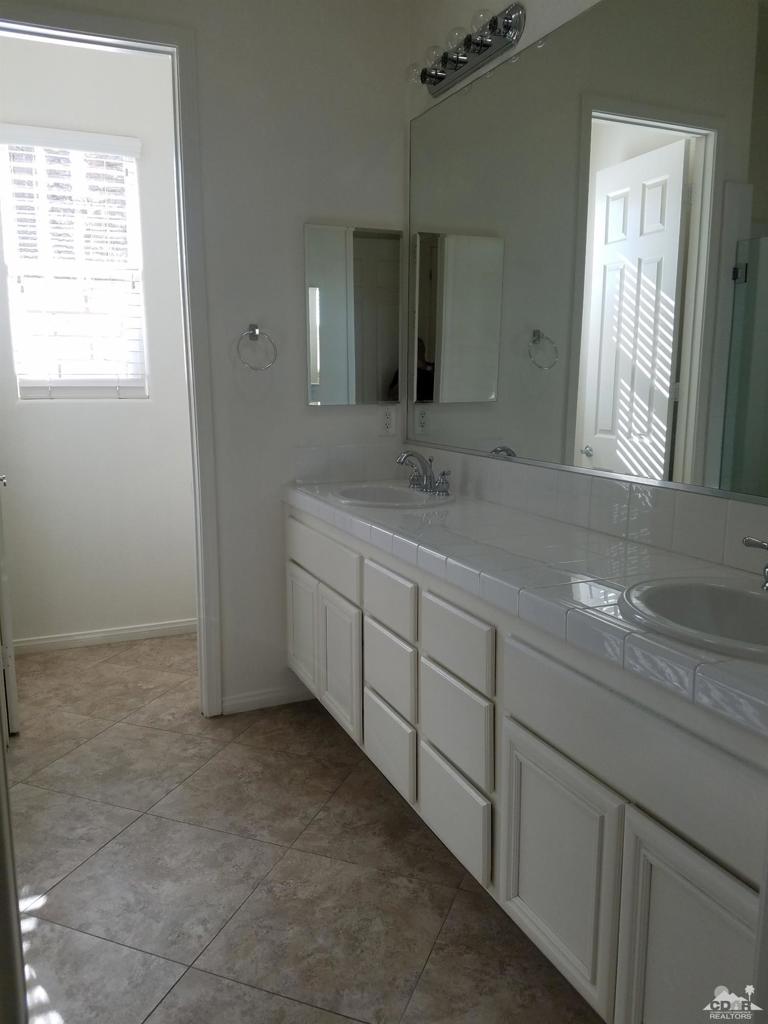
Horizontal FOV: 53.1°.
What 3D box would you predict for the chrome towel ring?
[{"bbox_3d":[-0.468,-0.605,2.827,0.147,0.168,0.066,-5,11,-24],"label":"chrome towel ring"}]

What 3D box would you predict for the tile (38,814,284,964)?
[{"bbox_3d":[-0.581,0.981,2.044,0.487,0.010,0.487,4,11,20],"label":"tile"}]

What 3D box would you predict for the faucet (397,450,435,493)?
[{"bbox_3d":[0.119,-0.147,2.798,0.150,0.150,0.058,-5,11,-24],"label":"faucet"}]

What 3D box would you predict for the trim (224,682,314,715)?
[{"bbox_3d":[-0.454,0.749,3.116,0.399,0.073,0.014,-5,11,-24],"label":"trim"}]

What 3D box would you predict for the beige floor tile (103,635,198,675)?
[{"bbox_3d":[-0.994,0.682,3.735,0.487,0.010,0.487,4,11,20],"label":"beige floor tile"}]

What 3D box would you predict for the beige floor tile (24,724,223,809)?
[{"bbox_3d":[-0.872,0.872,2.663,0.487,0.010,0.487,4,11,20],"label":"beige floor tile"}]

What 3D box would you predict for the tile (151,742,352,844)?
[{"bbox_3d":[-0.412,0.901,2.497,0.487,0.010,0.487,4,11,20],"label":"tile"}]

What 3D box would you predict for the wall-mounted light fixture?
[{"bbox_3d":[0.224,-1.491,2.486,0.150,0.115,0.610,-5,11,-24],"label":"wall-mounted light fixture"}]

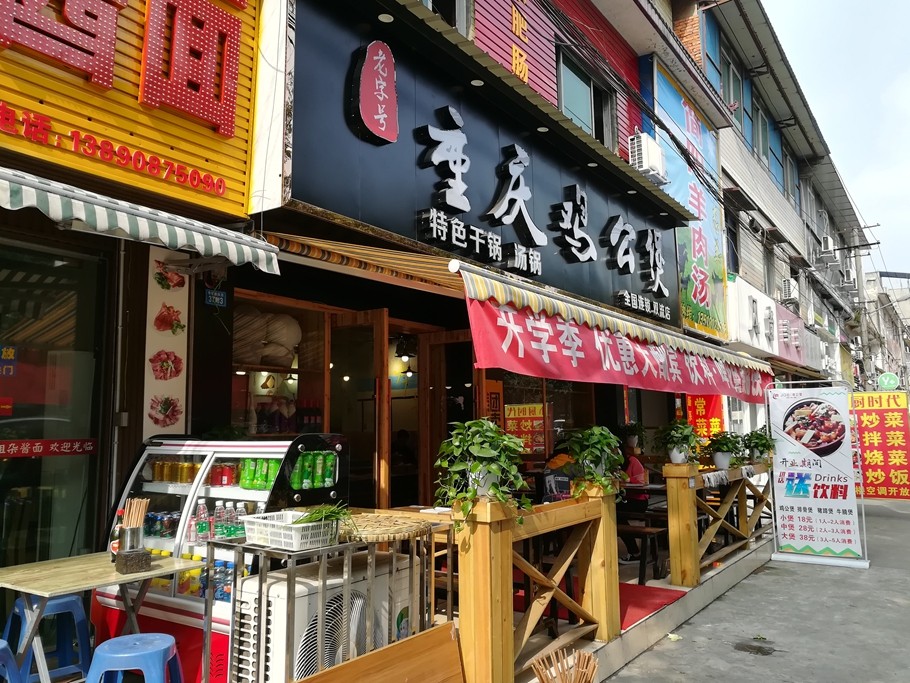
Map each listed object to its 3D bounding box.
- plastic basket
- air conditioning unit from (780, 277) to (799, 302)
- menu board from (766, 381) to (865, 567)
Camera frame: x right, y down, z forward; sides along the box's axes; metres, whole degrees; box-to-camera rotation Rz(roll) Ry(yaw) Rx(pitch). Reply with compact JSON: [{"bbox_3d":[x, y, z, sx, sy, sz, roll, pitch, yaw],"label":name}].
[{"bbox_3d":[-0.716,0.829,2.993,0.415,0.103,0.250,-7,-9,41],"label":"plastic basket"},{"bbox_3d":[9.405,-1.401,19.208,0.300,0.560,0.800,-6,-9,36],"label":"air conditioning unit"},{"bbox_3d":[3.978,1.450,7.608,0.935,1.970,0.200,-5,-8,30],"label":"menu board"}]

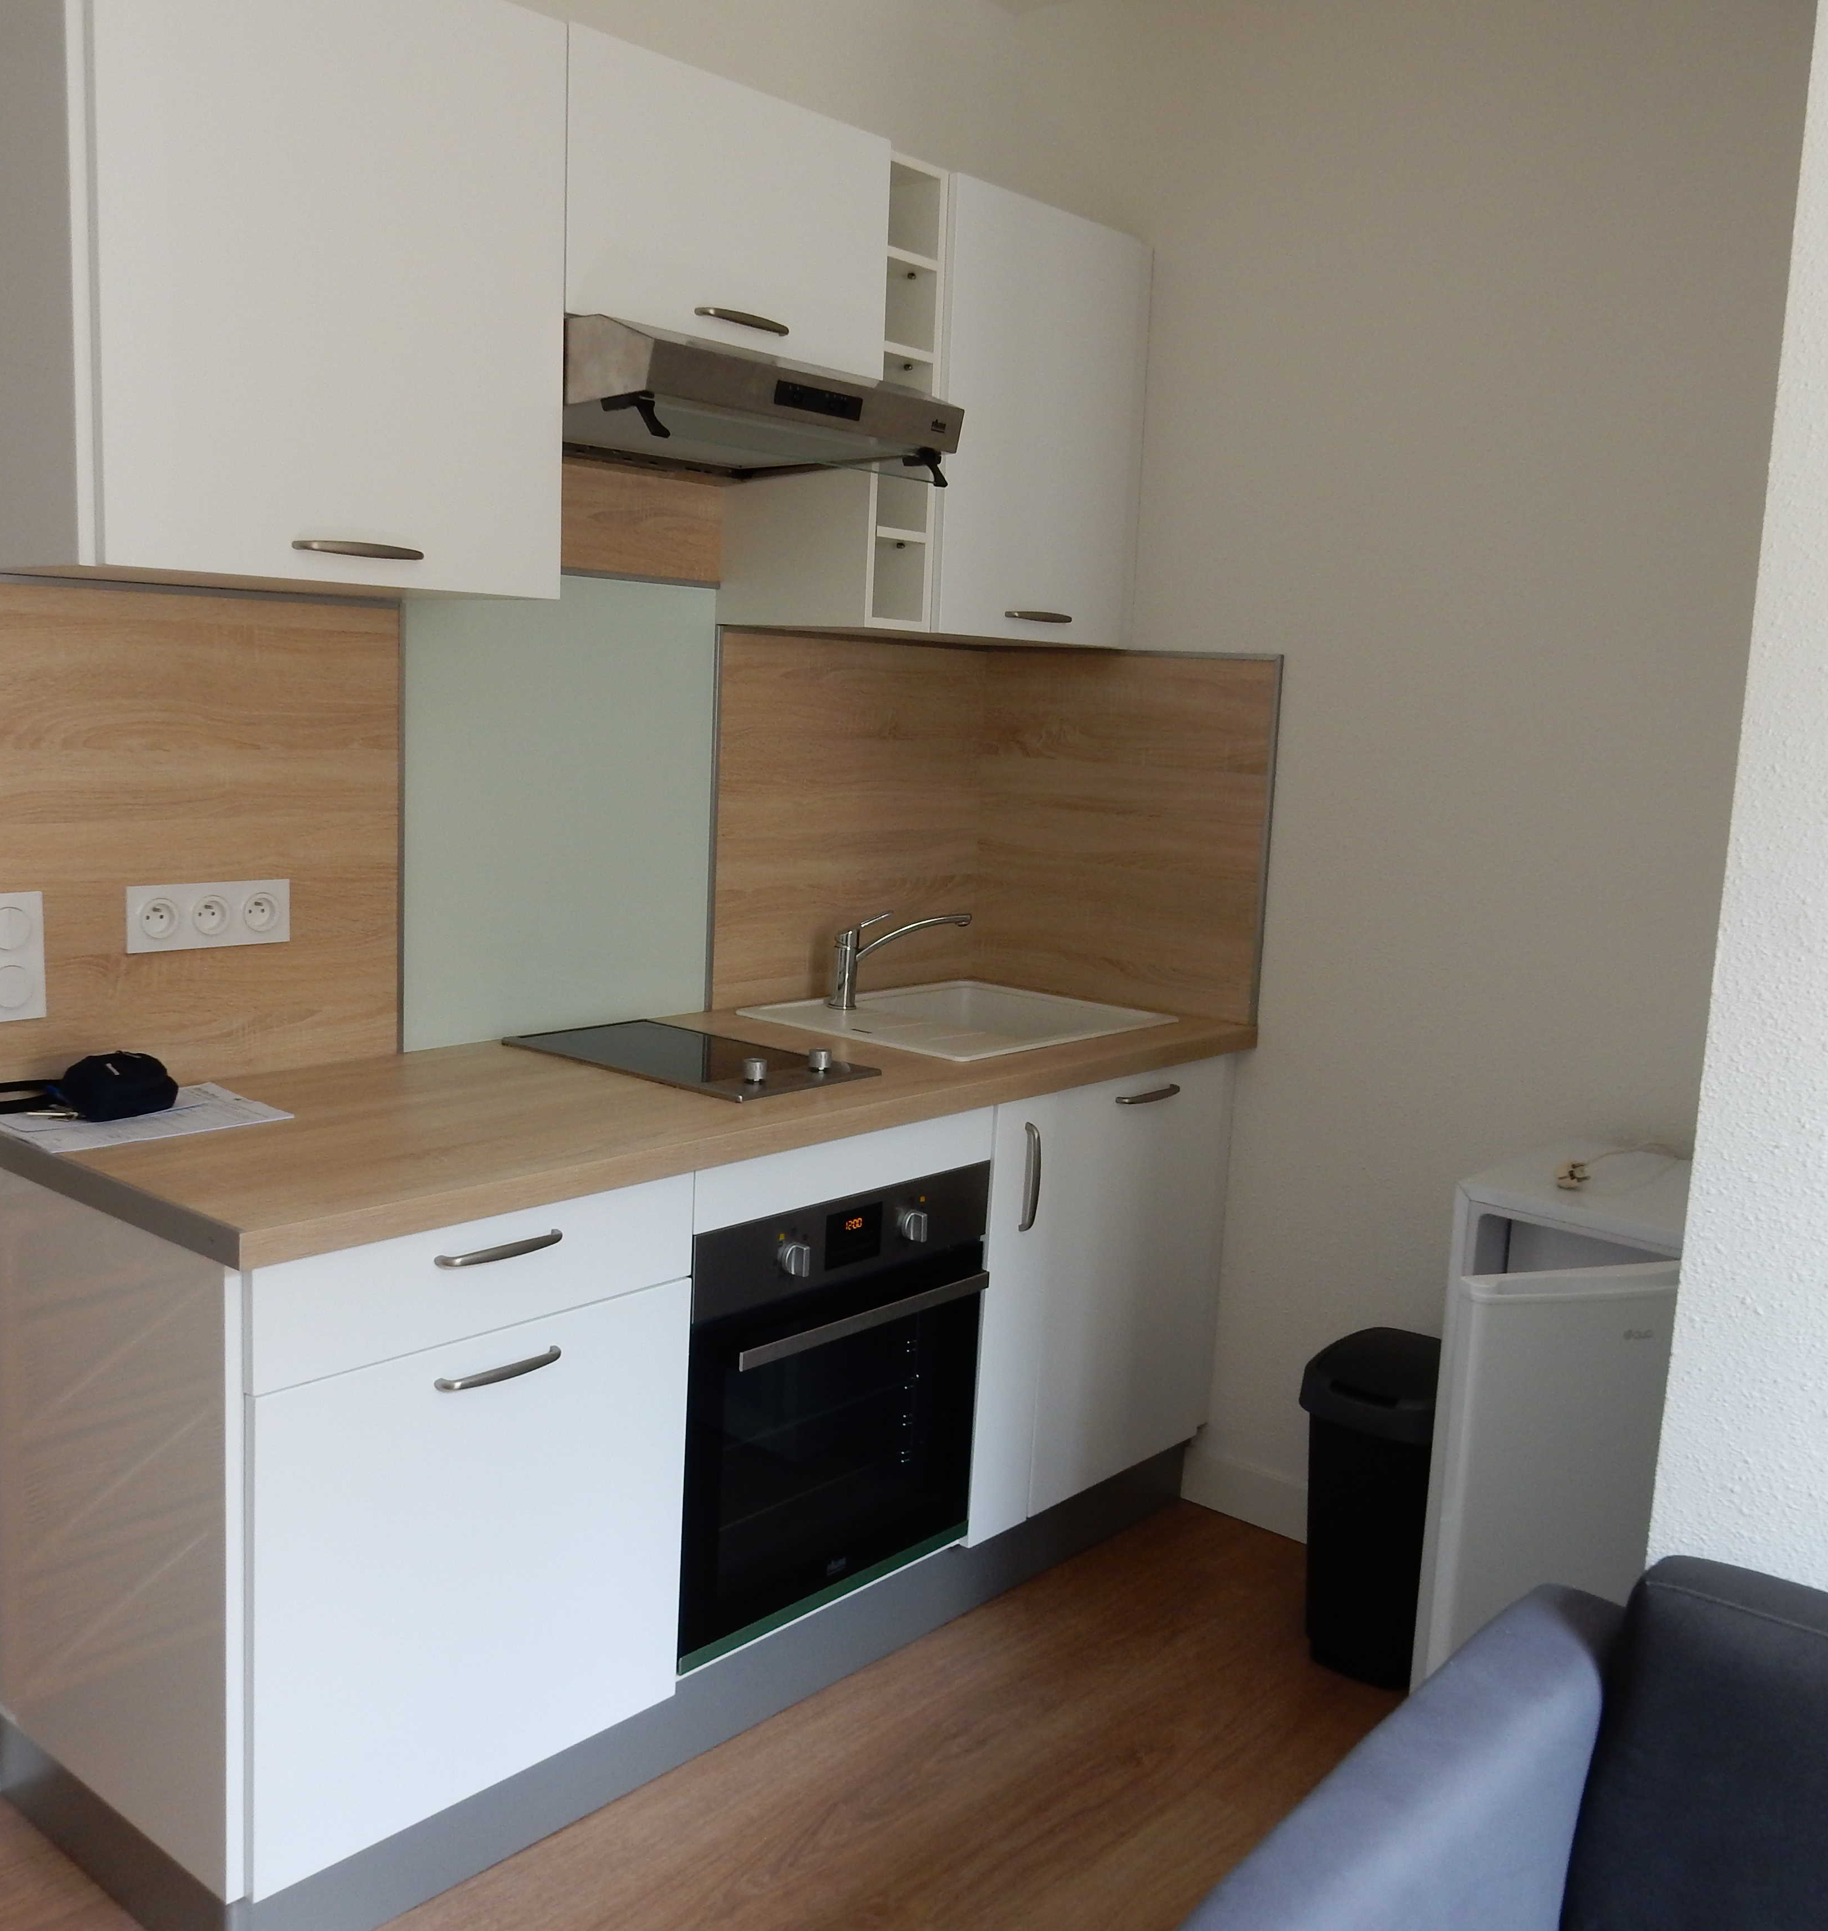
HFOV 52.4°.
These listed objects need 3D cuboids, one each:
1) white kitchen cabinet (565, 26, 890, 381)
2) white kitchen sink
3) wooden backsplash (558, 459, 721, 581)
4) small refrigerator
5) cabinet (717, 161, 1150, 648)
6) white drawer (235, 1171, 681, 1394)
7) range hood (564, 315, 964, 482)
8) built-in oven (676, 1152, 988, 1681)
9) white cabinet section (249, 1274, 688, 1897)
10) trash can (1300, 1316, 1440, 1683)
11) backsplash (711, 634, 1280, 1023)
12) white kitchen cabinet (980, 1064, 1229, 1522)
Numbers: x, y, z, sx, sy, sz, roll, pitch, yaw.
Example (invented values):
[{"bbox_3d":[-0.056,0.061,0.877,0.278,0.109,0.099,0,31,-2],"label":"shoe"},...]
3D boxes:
[{"bbox_3d":[-0.367,-1.029,2.636,0.370,0.340,0.596,10,11,40],"label":"white kitchen cabinet"},{"bbox_3d":[0.087,0.163,3.263,0.491,0.163,0.612,10,11,40],"label":"white kitchen sink"},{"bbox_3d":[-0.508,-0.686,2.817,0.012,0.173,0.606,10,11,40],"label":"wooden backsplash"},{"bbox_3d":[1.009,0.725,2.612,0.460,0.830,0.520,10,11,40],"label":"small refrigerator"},{"bbox_3d":[0.051,-0.921,3.187,0.332,0.707,0.713,10,11,40],"label":"cabinet"},{"bbox_3d":[-0.642,0.314,2.214,0.500,0.130,0.596,10,11,40],"label":"white drawer"},{"bbox_3d":[-0.315,-0.783,2.620,0.512,0.143,0.600,10,11,40],"label":"range hood"},{"bbox_3d":[-0.297,0.573,2.770,0.565,0.593,0.595,10,11,40],"label":"built-in oven"},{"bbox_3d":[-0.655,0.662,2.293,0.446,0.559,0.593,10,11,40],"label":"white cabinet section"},{"bbox_3d":[0.757,0.845,2.917,0.233,0.472,0.290,10,11,40],"label":"trash can"},{"bbox_3d":[0.142,-0.225,3.173,0.655,0.642,0.705,10,11,40],"label":"backsplash"},{"bbox_3d":[0.111,0.487,3.282,0.600,0.713,0.716,10,11,40],"label":"white kitchen cabinet"}]

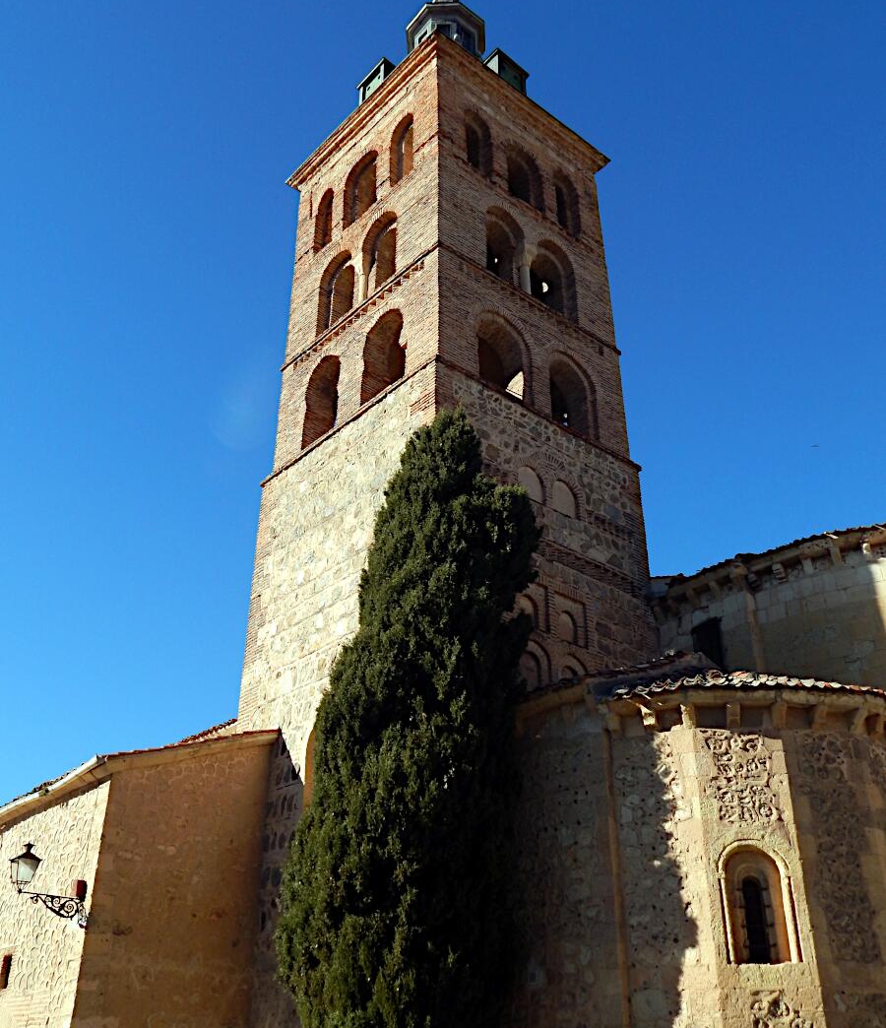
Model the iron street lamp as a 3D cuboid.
[{"bbox_3d":[-6.982,6.611,16.990,1.358,1.355,0.390,21,-34,-36],"label":"iron street lamp"}]

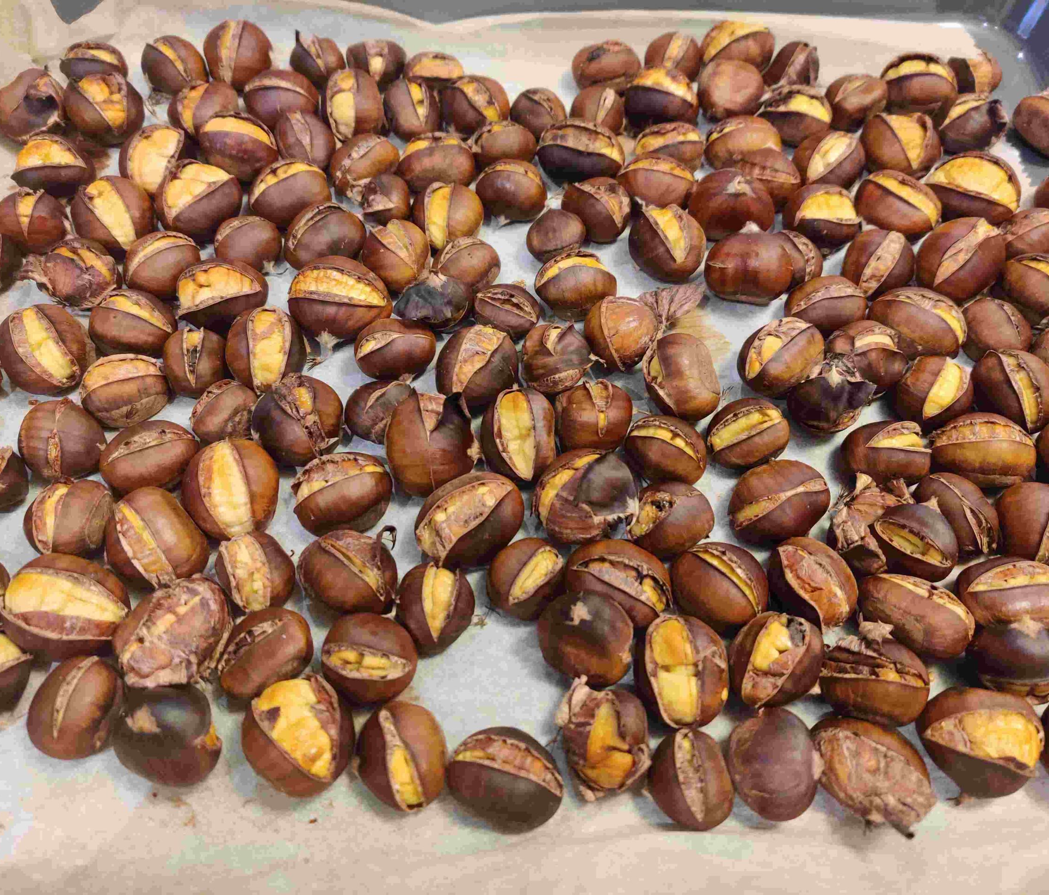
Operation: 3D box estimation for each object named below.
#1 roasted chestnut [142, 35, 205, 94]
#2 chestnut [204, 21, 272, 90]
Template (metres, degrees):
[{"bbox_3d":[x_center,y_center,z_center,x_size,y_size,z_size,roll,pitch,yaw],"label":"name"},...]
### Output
[{"bbox_3d":[-0.155,-0.170,0.413,0.030,0.024,0.025,28,63,16],"label":"roasted chestnut"},{"bbox_3d":[-0.123,-0.169,0.401,0.028,0.025,0.032,-4,58,-2],"label":"chestnut"}]

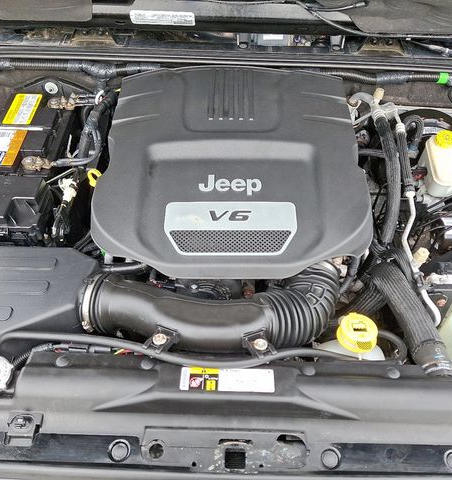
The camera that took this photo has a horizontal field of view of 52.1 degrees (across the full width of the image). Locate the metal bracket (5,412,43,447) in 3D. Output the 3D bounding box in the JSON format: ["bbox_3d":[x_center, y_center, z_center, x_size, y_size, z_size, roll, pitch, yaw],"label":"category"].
[{"bbox_3d":[-0.301,0.283,0.689,0.052,0.022,0.046,1,50,0],"label":"metal bracket"}]

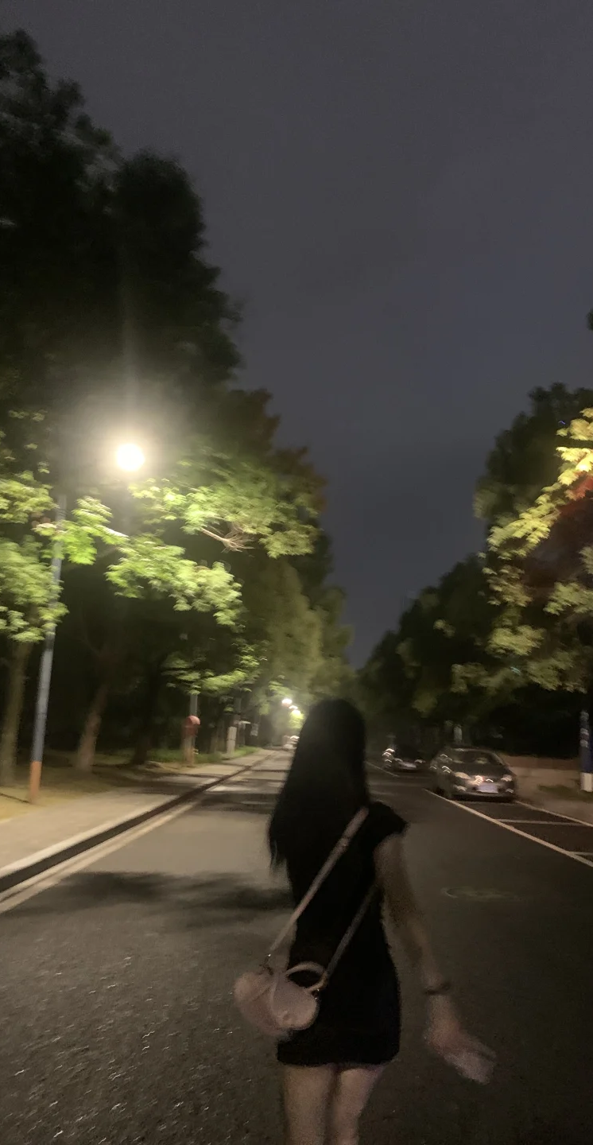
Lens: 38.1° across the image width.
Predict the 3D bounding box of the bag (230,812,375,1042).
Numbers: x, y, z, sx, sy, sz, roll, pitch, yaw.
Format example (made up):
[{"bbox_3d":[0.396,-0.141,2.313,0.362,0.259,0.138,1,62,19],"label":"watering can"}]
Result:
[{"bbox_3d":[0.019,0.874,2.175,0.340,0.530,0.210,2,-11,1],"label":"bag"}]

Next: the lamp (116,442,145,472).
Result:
[{"bbox_3d":[-3.468,-2.405,17.926,0.550,0.450,0.500,2,-11,1],"label":"lamp"}]

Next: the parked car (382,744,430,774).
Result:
[{"bbox_3d":[5.862,9.935,46.322,1.780,1.460,4.500,2,-11,1],"label":"parked car"}]

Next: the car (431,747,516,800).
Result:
[{"bbox_3d":[5.211,5.990,25.724,1.780,1.460,4.550,2,-11,1],"label":"car"}]

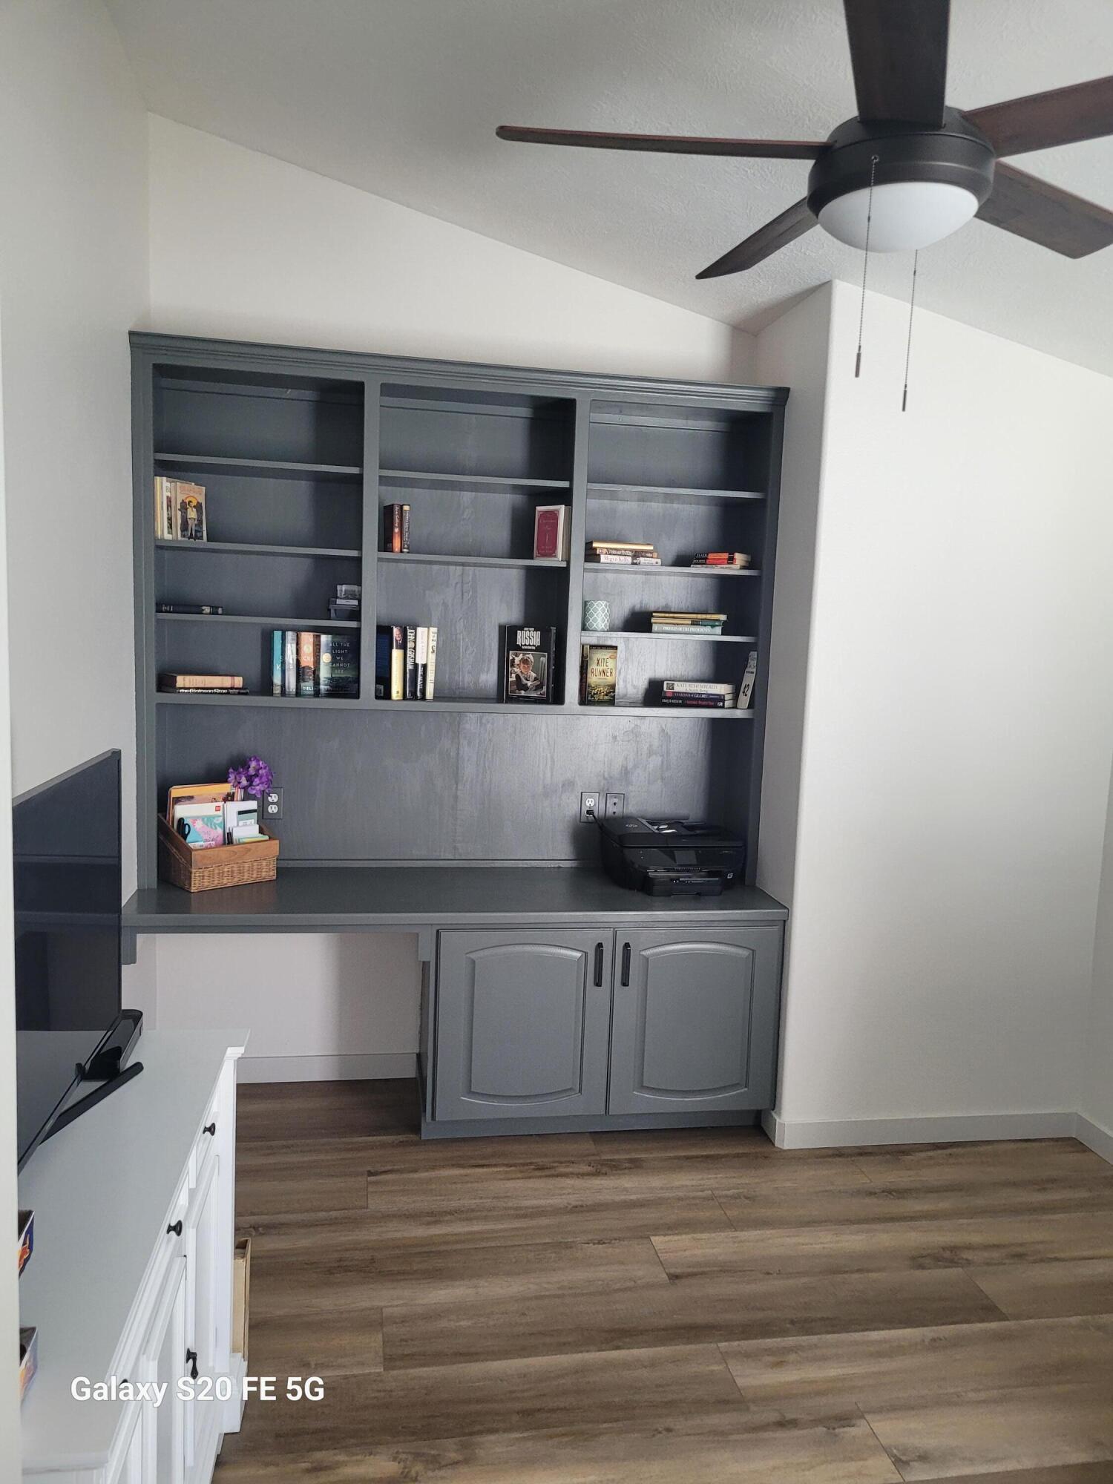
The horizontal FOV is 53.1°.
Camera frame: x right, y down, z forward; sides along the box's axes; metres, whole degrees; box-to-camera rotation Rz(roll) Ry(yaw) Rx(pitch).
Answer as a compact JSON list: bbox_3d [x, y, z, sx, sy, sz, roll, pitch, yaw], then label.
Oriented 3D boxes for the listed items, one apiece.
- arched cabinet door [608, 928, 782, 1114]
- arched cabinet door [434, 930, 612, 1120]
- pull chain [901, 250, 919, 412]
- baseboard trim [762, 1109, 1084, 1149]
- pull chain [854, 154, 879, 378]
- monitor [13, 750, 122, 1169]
[{"bbox_3d":[0.454,0.906,3.627,0.559,0.616,0.022,1,7,-10],"label":"arched cabinet door"},{"bbox_3d":[-0.101,0.891,3.528,0.555,0.613,0.022,1,7,-10],"label":"arched cabinet door"},{"bbox_3d":[0.625,-0.742,1.965,0.012,0.310,0.012,1,7,-10],"label":"pull chain"},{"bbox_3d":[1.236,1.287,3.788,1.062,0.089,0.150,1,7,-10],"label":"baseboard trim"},{"bbox_3d":[0.475,-0.727,1.710,0.012,0.325,0.012,1,7,-10],"label":"pull chain"},{"bbox_3d":[-0.797,0.326,1.693,0.060,0.515,0.900,1,7,-9],"label":"monitor"}]

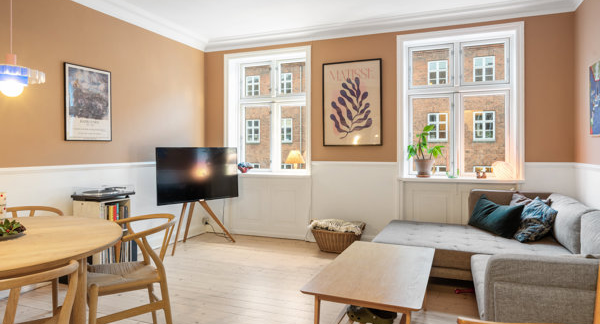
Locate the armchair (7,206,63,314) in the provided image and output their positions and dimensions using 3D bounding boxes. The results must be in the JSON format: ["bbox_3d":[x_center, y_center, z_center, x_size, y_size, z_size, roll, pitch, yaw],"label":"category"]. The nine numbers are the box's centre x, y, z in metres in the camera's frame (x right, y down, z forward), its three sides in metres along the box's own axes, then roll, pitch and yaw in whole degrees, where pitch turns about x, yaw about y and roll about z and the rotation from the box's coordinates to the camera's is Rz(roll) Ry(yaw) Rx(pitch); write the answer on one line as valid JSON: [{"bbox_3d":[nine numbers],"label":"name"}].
[{"bbox_3d":[-1.886,0.706,2.451,0.550,0.760,0.520,-1,2,-26],"label":"armchair"}]

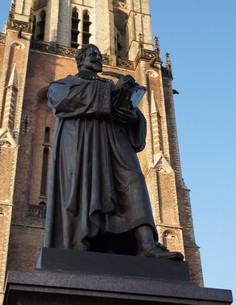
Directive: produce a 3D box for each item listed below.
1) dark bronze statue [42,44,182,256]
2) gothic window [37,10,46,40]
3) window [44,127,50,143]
[{"bbox_3d":[-0.102,-0.084,5.587,0.950,2.900,1.020,28,-44,-36],"label":"dark bronze statue"},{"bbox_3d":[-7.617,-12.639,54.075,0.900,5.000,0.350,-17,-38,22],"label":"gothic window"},{"bbox_3d":[-5.832,-1.412,44.351,0.420,1.641,0.300,9,-36,-15],"label":"window"}]

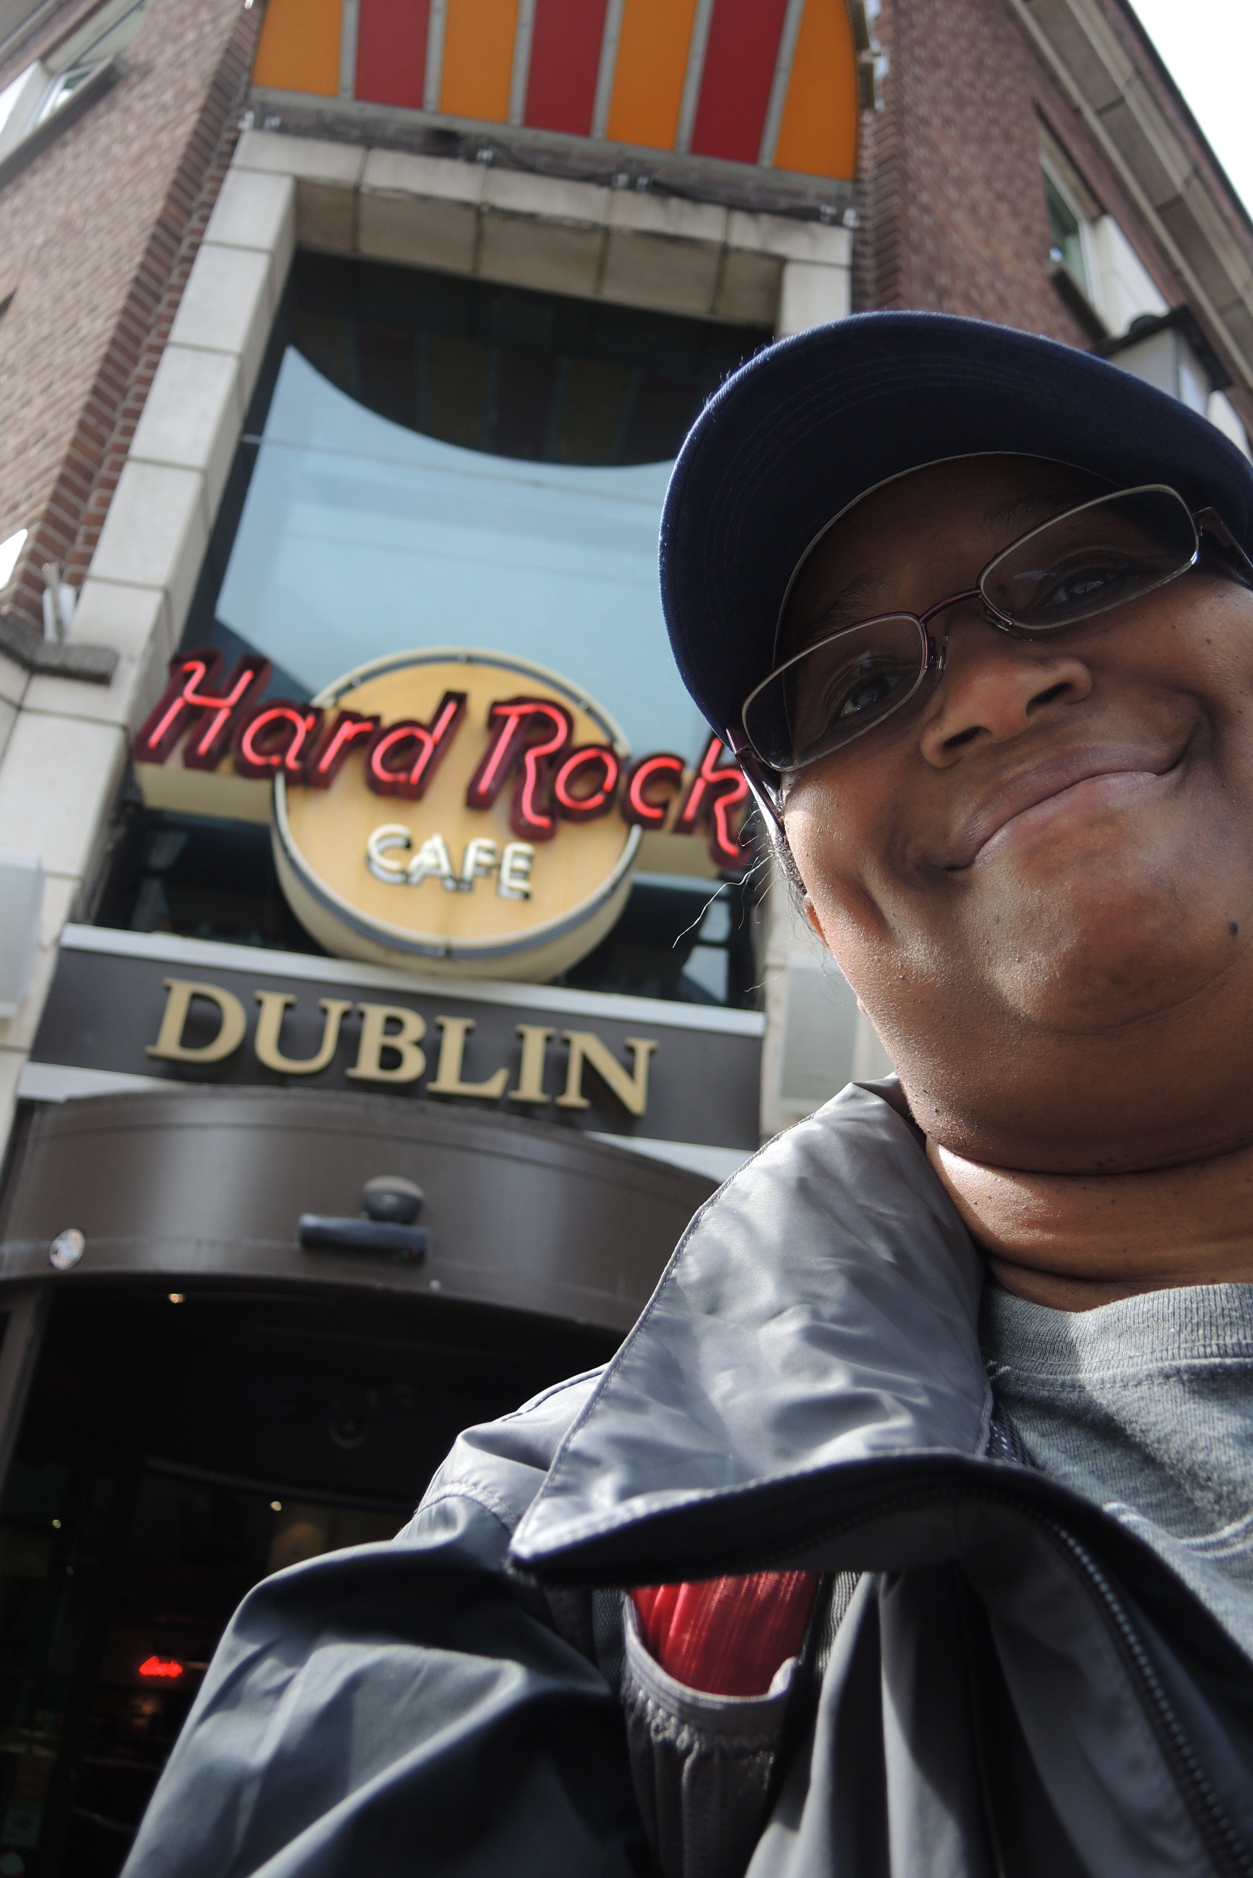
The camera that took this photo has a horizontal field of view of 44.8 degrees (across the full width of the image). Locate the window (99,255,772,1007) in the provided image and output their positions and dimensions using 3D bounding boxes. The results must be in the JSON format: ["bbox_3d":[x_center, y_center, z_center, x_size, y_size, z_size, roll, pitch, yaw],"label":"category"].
[{"bbox_3d":[-0.428,-1.090,4.788,1.729,2.931,0.100,7,-30,-4],"label":"window"}]

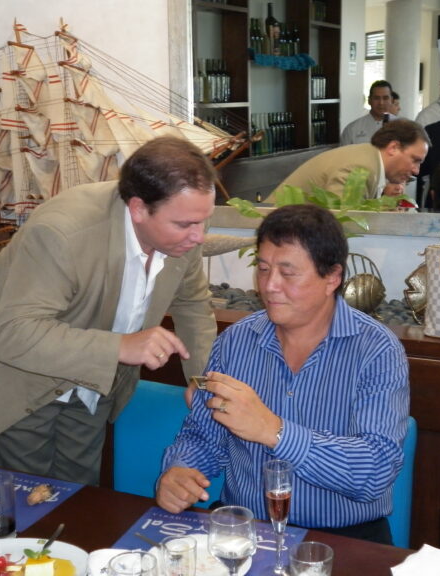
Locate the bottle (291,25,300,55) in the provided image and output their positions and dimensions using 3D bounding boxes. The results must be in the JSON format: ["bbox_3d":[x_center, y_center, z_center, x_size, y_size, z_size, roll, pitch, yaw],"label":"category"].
[{"bbox_3d":[0.637,-2.084,7.300,0.080,0.305,0.080,-1,13,0],"label":"bottle"}]

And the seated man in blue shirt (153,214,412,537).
[{"bbox_3d":[0.132,0.533,1.939,0.560,1.395,0.720,4,14,25],"label":"seated man in blue shirt"}]

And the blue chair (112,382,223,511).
[{"bbox_3d":[-0.178,0.731,2.260,0.450,0.883,0.530,4,14,25],"label":"blue chair"}]

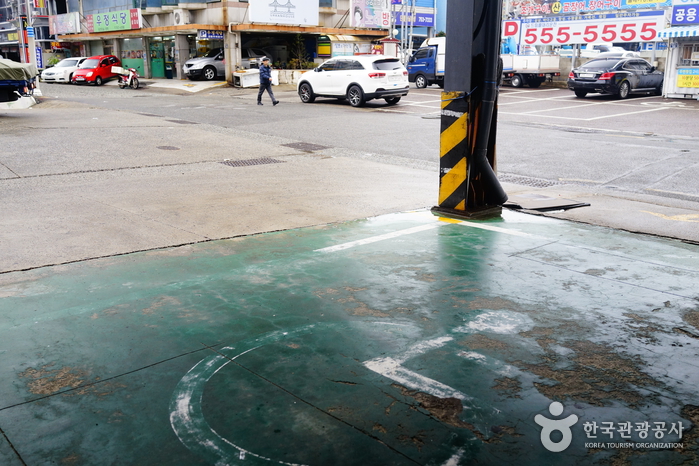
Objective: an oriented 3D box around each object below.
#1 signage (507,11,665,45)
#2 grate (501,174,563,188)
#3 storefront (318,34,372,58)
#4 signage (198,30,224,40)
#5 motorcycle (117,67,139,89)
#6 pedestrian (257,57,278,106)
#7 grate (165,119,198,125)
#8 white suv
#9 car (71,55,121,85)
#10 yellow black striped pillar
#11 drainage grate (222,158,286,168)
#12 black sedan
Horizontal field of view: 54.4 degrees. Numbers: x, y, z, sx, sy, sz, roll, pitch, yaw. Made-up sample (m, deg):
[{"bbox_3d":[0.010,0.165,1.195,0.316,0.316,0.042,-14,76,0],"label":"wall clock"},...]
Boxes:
[{"bbox_3d":[12.170,-10.367,34.600,0.180,1.420,8.000,-11,19,-37],"label":"signage"},{"bbox_3d":[2.450,-0.727,9.758,0.500,0.050,1.000,-13,20,-41],"label":"grate"},{"bbox_3d":[-0.200,-10.544,41.276,1.300,2.750,3.900,13,20,41],"label":"storefront"},{"bbox_3d":[-7.417,-10.654,36.600,0.200,0.460,1.600,13,19,39],"label":"signage"},{"bbox_3d":[-10.978,-7.705,33.800,1.880,1.060,0.680,10,18,34],"label":"motorcycle"},{"bbox_3d":[-2.876,-5.366,24.100,0.720,1.680,0.520,2,15,7],"label":"pedestrian"},{"bbox_3d":[-4.420,-2.918,18.053,0.530,0.050,1.120,-11,18,-36],"label":"grate"},{"bbox_3d":[0.050,-5.521,24.399,1.890,1.690,4.770,-13,20,-40],"label":"white suv"},{"bbox_3d":[-13.620,-8.827,36.972,1.500,1.500,3.500,2,15,7],"label":"car"},{"bbox_3d":[1.269,-0.916,7.572,0.360,1.280,0.380,13,20,41],"label":"yellow black striped pillar"},{"bbox_3d":[-1.620,-1.169,11.431,1.000,0.050,0.580,-10,18,-34],"label":"drainage grate"},{"bbox_3d":[10.900,-6.173,27.123,5.130,1.490,1.900,-13,20,-41],"label":"black sedan"}]

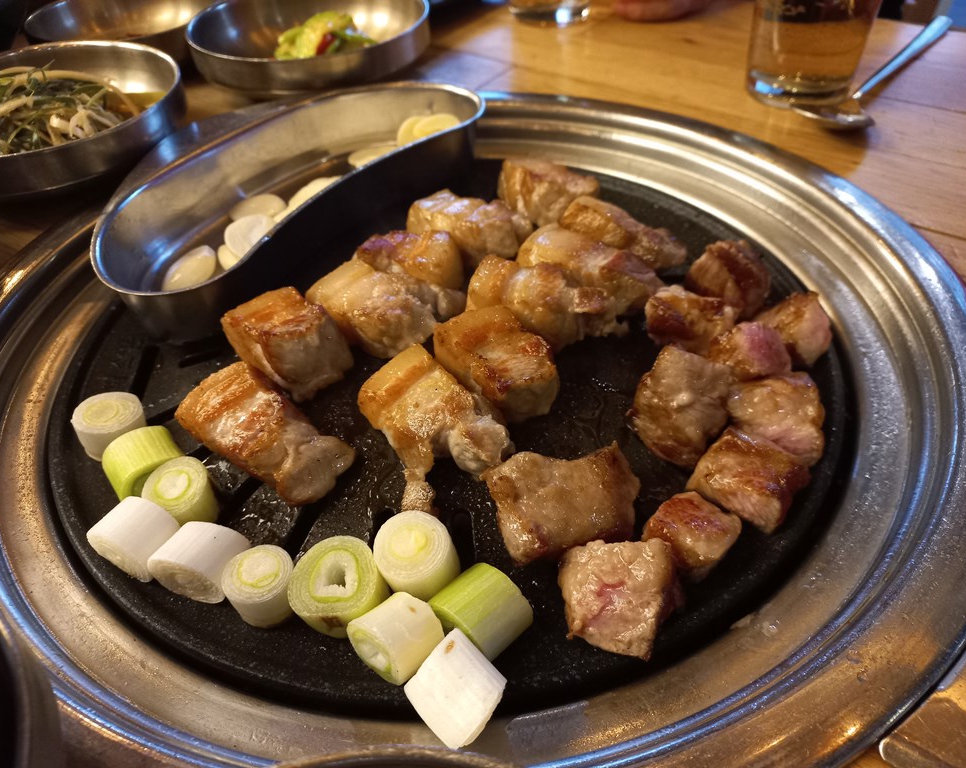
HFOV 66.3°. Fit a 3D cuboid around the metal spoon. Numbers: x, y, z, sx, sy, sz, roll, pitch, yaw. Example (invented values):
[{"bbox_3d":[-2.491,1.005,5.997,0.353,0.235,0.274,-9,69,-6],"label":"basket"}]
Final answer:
[{"bbox_3d":[0.257,-0.202,0.460,0.044,0.020,0.198,31,53,31],"label":"metal spoon"}]

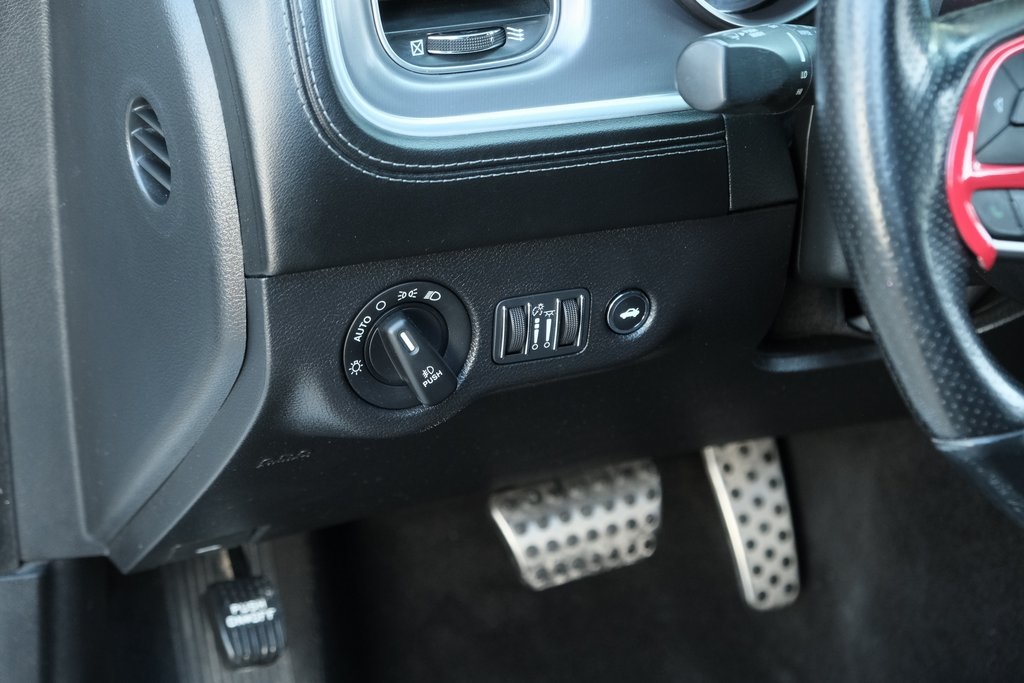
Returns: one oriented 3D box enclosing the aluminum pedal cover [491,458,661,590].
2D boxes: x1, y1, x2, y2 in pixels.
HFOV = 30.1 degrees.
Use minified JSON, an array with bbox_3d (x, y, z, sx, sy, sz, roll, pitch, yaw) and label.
[{"bbox_3d":[0.043,0.126,1.296,0.122,0.070,0.028,-8,-8,-23],"label":"aluminum pedal cover"}]

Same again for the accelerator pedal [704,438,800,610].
[{"bbox_3d":[0.169,0.120,1.342,0.051,0.138,0.020,-6,-13,-20],"label":"accelerator pedal"}]

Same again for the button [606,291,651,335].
[{"bbox_3d":[0.058,-0.014,0.942,0.024,0.024,0.007,-7,26,-22],"label":"button"}]

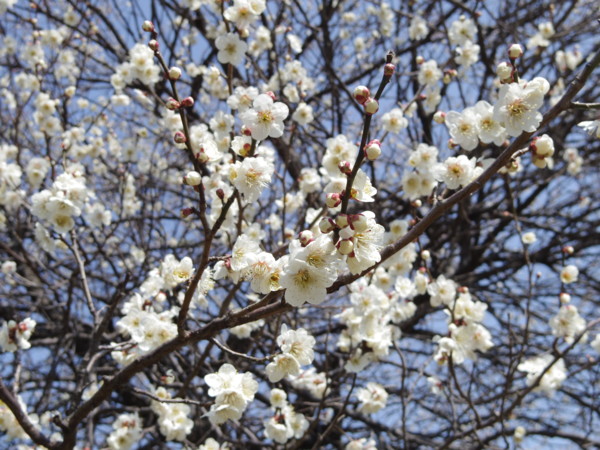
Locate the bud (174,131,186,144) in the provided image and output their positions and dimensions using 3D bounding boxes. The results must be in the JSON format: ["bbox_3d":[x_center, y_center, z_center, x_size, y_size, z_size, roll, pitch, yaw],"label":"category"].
[{"bbox_3d":[-0.065,-0.047,0.440,0.007,0.007,0.007,23,0,-40],"label":"bud"}]

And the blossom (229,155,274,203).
[{"bbox_3d":[-0.027,-0.026,0.450,0.025,0.026,0.015,5,13,-13],"label":"blossom"}]

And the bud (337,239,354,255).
[{"bbox_3d":[0.021,0.010,0.372,0.007,0.007,0.008,-9,0,-39],"label":"bud"}]

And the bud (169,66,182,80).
[{"bbox_3d":[-0.066,-0.081,0.435,0.007,0.007,0.007,36,-65,0],"label":"bud"}]

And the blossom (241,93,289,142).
[{"bbox_3d":[-0.019,-0.057,0.435,0.025,0.025,0.012,1,6,-3],"label":"blossom"}]

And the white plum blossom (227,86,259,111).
[{"bbox_3d":[-0.043,-0.095,0.620,0.025,0.023,0.012,1,6,-3],"label":"white plum blossom"}]

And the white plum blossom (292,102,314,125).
[{"bbox_3d":[0.004,-0.119,0.870,0.023,0.023,0.012,0,9,0],"label":"white plum blossom"}]

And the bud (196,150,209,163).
[{"bbox_3d":[-0.051,-0.036,0.425,0.006,0.006,0.007,-22,-58,0],"label":"bud"}]

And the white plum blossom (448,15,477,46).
[{"bbox_3d":[0.140,-0.167,0.700,0.024,0.026,0.015,0,9,0],"label":"white plum blossom"}]

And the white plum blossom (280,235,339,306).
[{"bbox_3d":[0.004,0.021,0.375,0.027,0.031,0.018,3,8,-9],"label":"white plum blossom"}]

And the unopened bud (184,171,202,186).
[{"bbox_3d":[-0.058,-0.025,0.440,0.009,0.009,0.009,-45,-45,0],"label":"unopened bud"}]

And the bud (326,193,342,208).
[{"bbox_3d":[0.017,-0.012,0.400,0.008,0.007,0.007,-17,0,-33],"label":"bud"}]

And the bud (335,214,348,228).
[{"bbox_3d":[0.021,-0.002,0.405,0.007,0.007,0.007,-22,-33,0],"label":"bud"}]

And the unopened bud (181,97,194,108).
[{"bbox_3d":[-0.060,-0.066,0.440,0.007,0.006,0.006,-28,0,12],"label":"unopened bud"}]

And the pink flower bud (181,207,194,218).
[{"bbox_3d":[-0.061,-0.007,0.440,0.008,0.006,0.006,-25,0,-18],"label":"pink flower bud"}]

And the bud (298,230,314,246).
[{"bbox_3d":[0.003,0.006,0.385,0.007,0.008,0.007,6,12,0],"label":"bud"}]

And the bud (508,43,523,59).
[{"bbox_3d":[0.110,-0.088,0.415,0.007,0.008,0.007,3,15,0],"label":"bud"}]

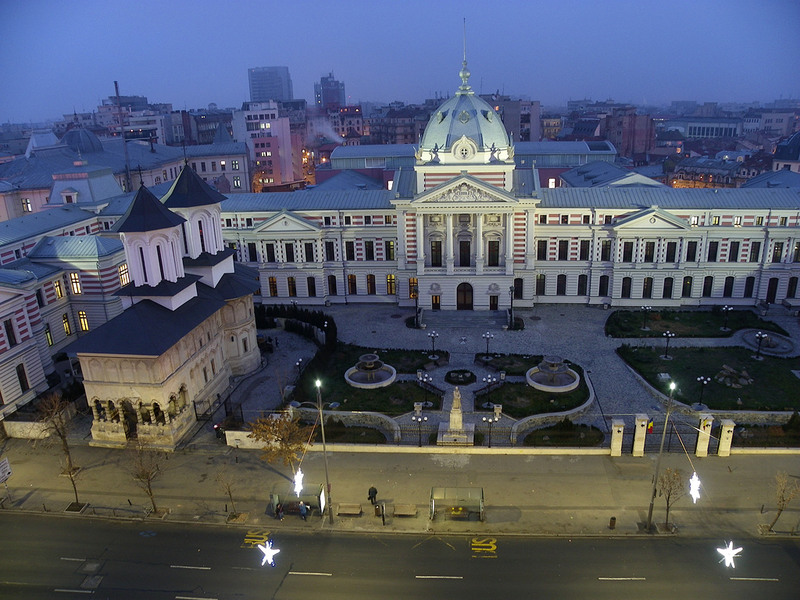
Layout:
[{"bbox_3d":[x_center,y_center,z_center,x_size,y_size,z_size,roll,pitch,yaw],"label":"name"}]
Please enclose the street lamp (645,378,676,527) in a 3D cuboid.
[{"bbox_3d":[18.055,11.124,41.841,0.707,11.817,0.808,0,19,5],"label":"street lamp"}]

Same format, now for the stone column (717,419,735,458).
[{"bbox_3d":[28.989,12.347,53.593,1.100,3.190,1.100,0,19,5],"label":"stone column"}]

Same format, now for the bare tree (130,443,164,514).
[{"bbox_3d":[-19.275,13.684,46.235,2.525,6.262,2.424,0,19,5],"label":"bare tree"}]

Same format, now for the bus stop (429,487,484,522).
[{"bbox_3d":[4.434,15.819,46.527,4.200,2.400,1.700,0,19,5],"label":"bus stop"}]

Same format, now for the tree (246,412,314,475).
[{"bbox_3d":[-9.988,12.951,51.241,5.700,6.400,5.300,0,18,6],"label":"tree"}]

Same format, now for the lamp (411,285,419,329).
[{"bbox_3d":[2.351,1.000,86.818,0.750,6.350,0.750,0,18,6],"label":"lamp"}]

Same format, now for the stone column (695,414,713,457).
[{"bbox_3d":[27.045,12.117,53.552,1.100,3.770,1.100,0,19,5],"label":"stone column"}]

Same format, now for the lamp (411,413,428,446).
[{"bbox_3d":[1.880,12.416,55.873,1.450,3.350,1.450,0,19,5],"label":"lamp"}]

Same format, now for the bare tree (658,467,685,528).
[{"bbox_3d":[19.583,14.186,43.062,1.818,5.151,1.818,0,19,5],"label":"bare tree"}]

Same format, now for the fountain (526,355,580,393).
[{"bbox_3d":[17.315,7.784,67.431,6.000,2.700,6.000,0,19,5],"label":"fountain"}]

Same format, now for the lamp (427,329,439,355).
[{"bbox_3d":[4.316,5.868,76.720,1.400,3.200,1.400,0,18,6],"label":"lamp"}]

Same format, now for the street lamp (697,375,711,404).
[{"bbox_3d":[31.541,9.507,62.619,1.400,3.200,1.400,0,18,6],"label":"street lamp"}]

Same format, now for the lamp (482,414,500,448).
[{"bbox_3d":[8.207,12.129,54.837,1.380,3.150,0.650,0,18,6],"label":"lamp"}]

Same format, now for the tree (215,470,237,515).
[{"bbox_3d":[-13.437,15.112,47.457,1.600,4.100,1.600,0,19,5],"label":"tree"}]

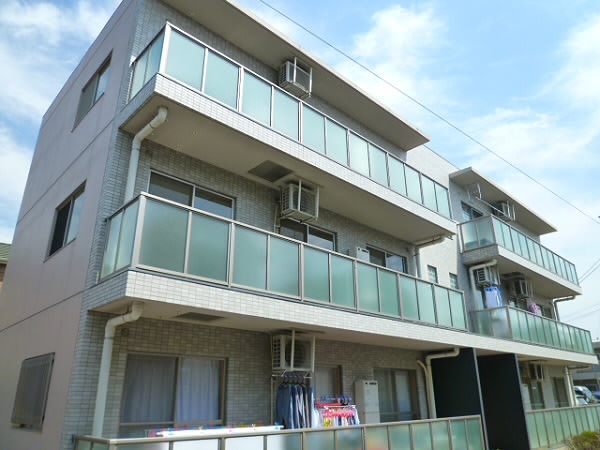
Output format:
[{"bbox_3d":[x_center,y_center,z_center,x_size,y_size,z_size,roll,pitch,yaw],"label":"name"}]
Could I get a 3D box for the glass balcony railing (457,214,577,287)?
[{"bbox_3d":[8.692,1.332,16.567,8.392,0.958,1.130,19,-28,-40],"label":"glass balcony railing"}]

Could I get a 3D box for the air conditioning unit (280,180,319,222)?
[{"bbox_3d":[-0.016,-0.414,8.410,0.744,0.563,0.312,19,-29,-40],"label":"air conditioning unit"}]

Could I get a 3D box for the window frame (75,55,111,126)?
[{"bbox_3d":[-4.086,-2.623,8.649,0.100,1.010,1.660,19,-28,-40],"label":"window frame"}]

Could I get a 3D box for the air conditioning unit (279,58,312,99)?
[{"bbox_3d":[-0.096,-3.134,9.441,0.724,0.553,0.302,19,-29,-40],"label":"air conditioning unit"}]

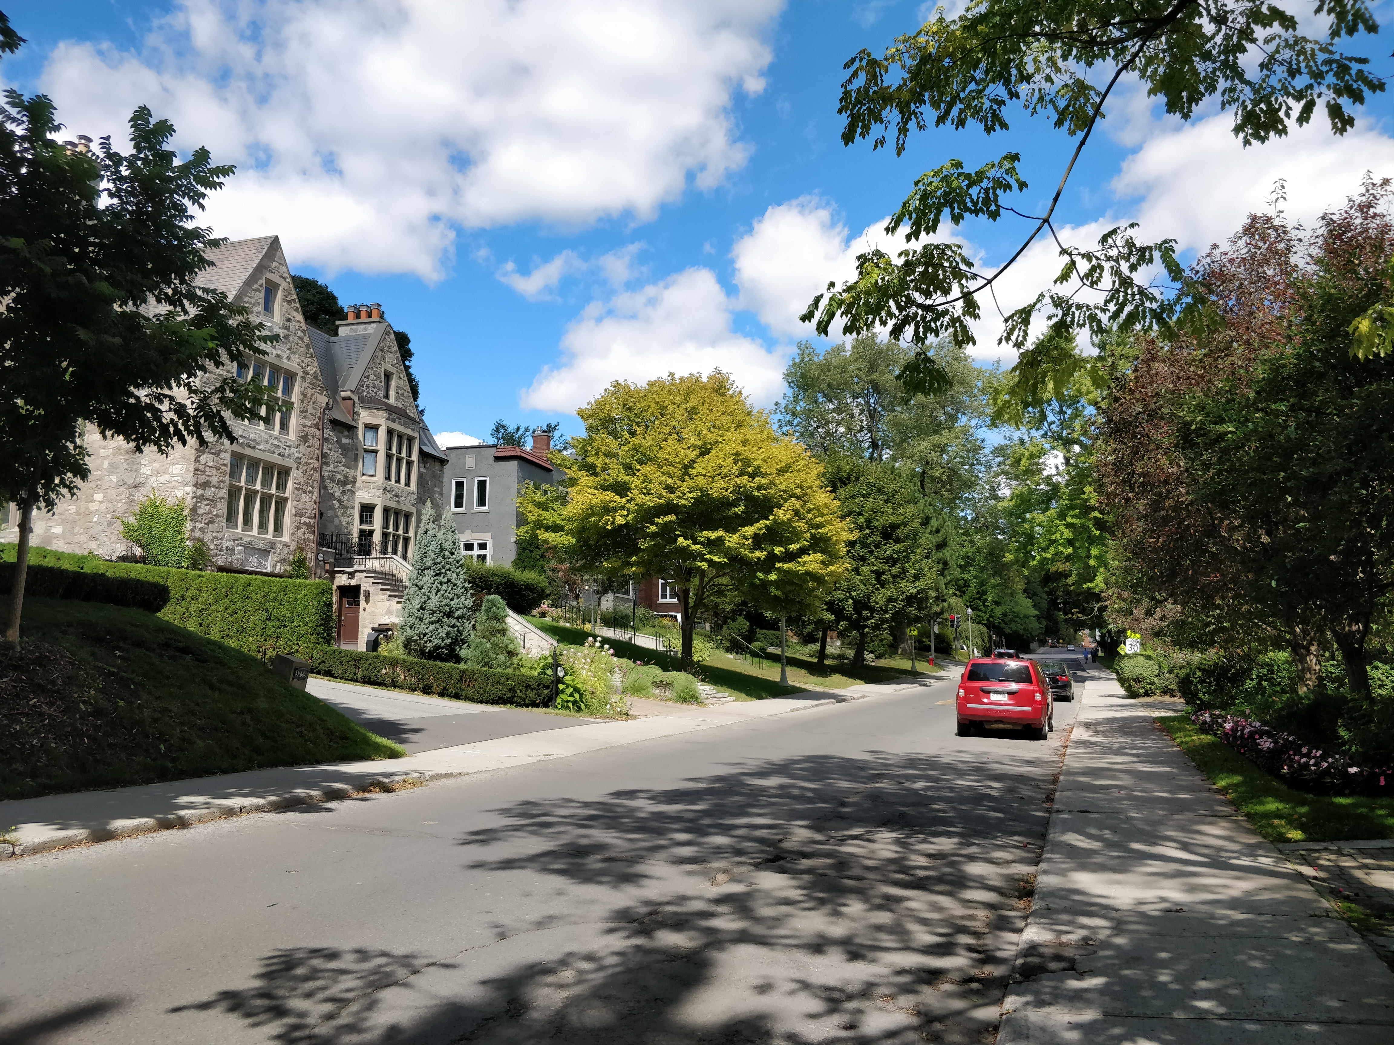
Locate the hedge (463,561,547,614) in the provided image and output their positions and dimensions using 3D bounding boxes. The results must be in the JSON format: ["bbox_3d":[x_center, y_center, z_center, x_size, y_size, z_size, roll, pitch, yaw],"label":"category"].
[{"bbox_3d":[-6.424,2.202,32.300,1.900,1.750,2.600,-3,-8,22],"label":"hedge"}]

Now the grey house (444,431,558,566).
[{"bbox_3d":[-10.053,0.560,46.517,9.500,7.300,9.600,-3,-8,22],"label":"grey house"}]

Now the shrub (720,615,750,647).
[{"bbox_3d":[1.992,5.719,50.500,1.500,1.650,1.500,0,-7,0],"label":"shrub"}]

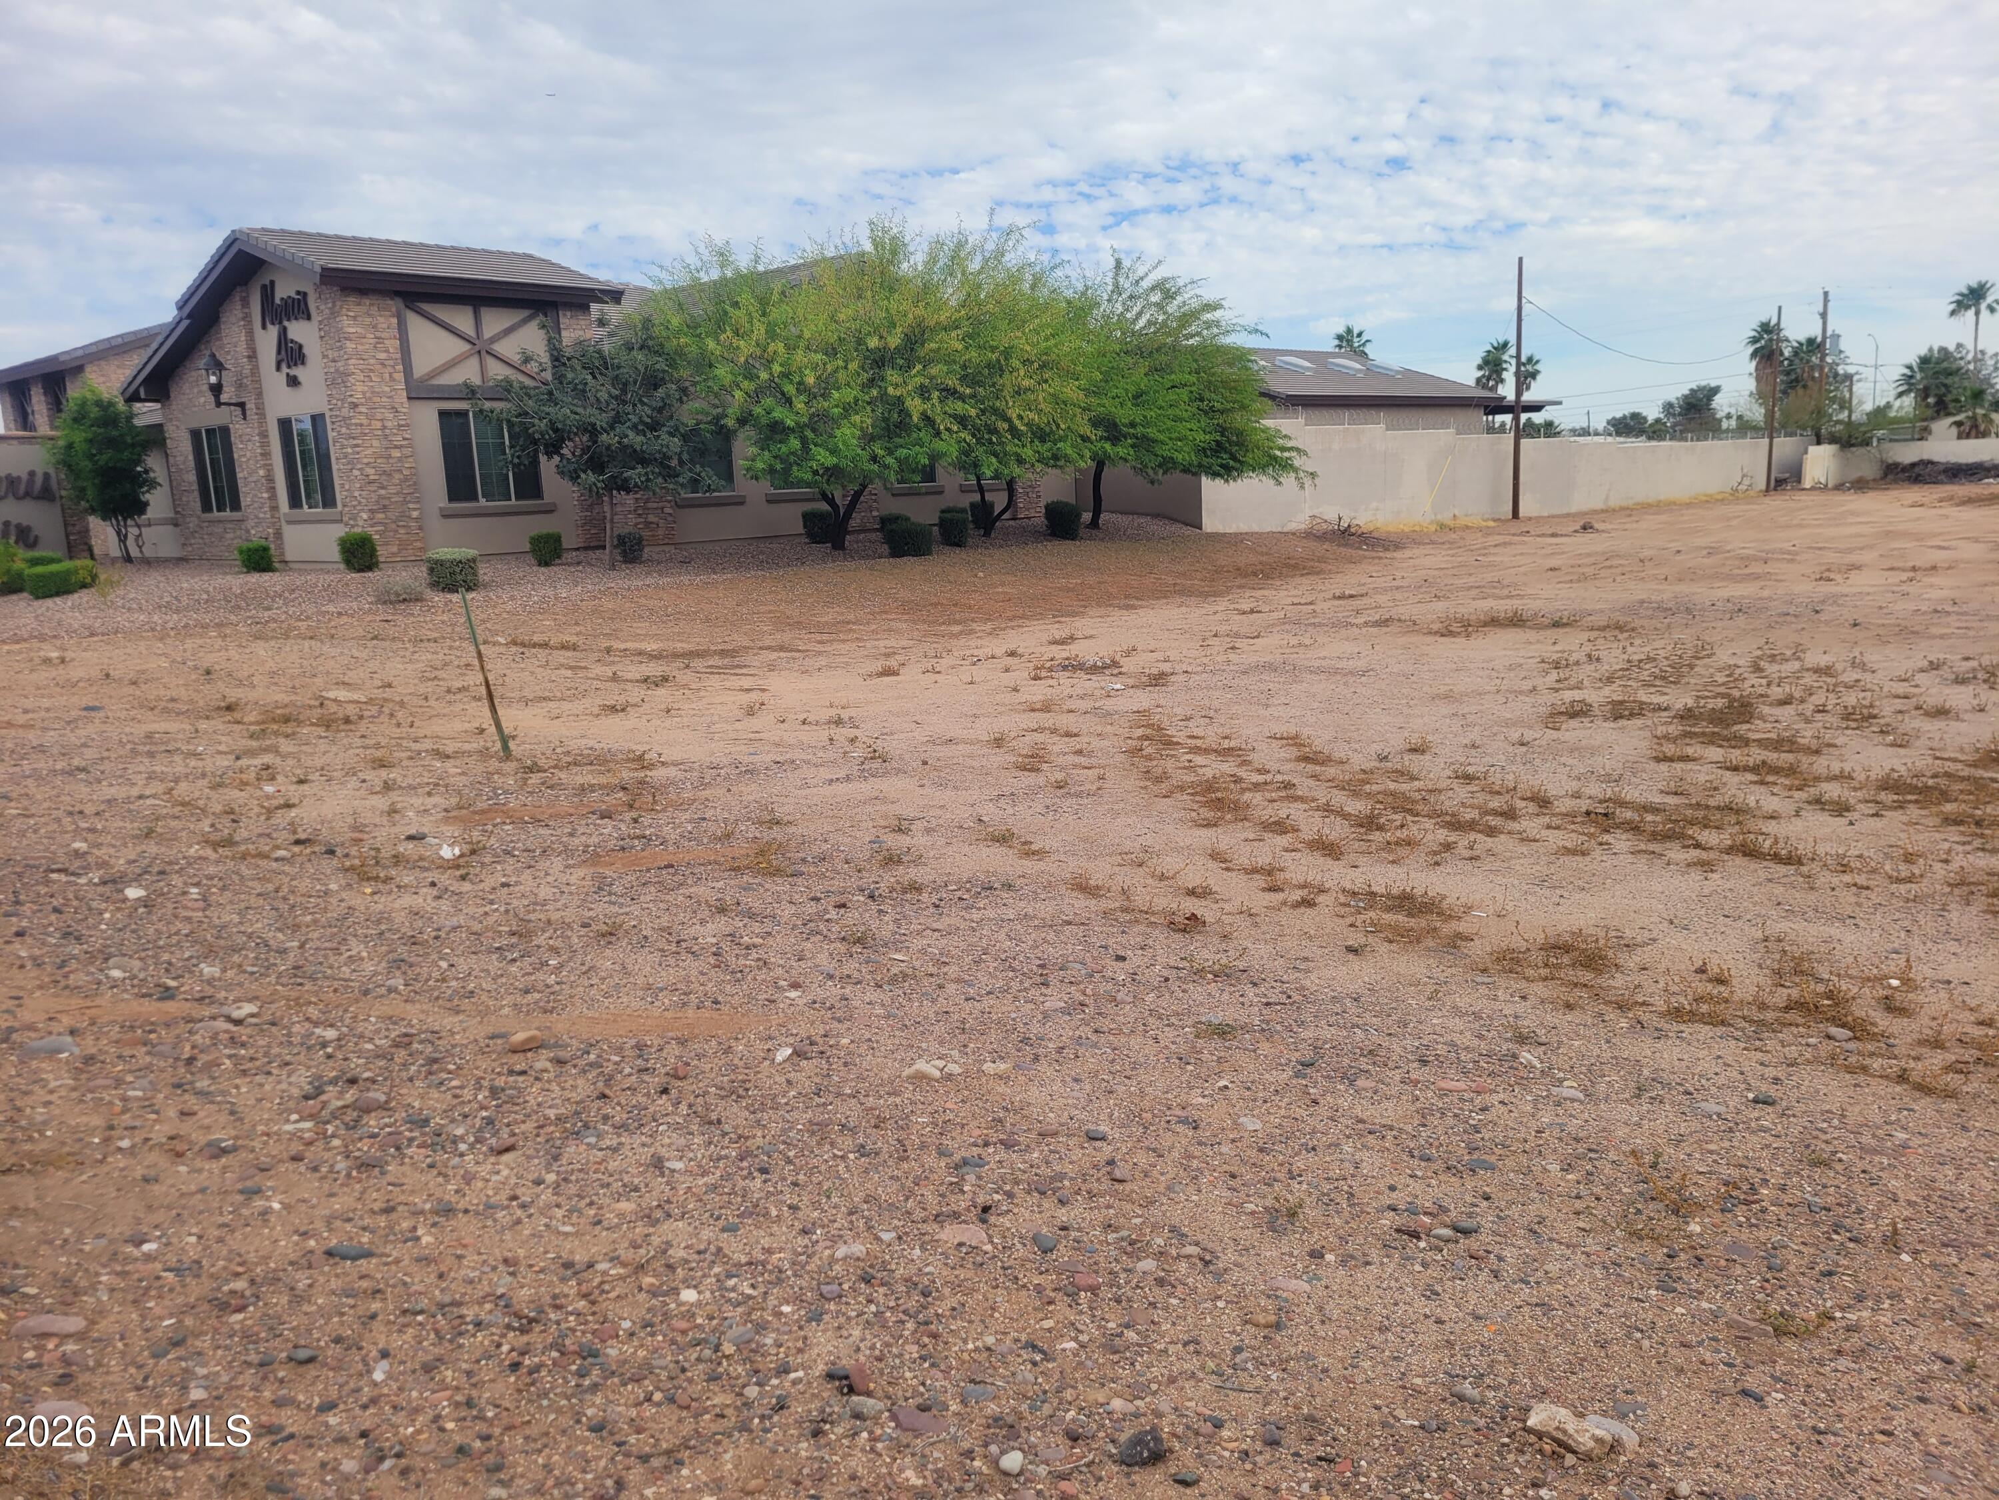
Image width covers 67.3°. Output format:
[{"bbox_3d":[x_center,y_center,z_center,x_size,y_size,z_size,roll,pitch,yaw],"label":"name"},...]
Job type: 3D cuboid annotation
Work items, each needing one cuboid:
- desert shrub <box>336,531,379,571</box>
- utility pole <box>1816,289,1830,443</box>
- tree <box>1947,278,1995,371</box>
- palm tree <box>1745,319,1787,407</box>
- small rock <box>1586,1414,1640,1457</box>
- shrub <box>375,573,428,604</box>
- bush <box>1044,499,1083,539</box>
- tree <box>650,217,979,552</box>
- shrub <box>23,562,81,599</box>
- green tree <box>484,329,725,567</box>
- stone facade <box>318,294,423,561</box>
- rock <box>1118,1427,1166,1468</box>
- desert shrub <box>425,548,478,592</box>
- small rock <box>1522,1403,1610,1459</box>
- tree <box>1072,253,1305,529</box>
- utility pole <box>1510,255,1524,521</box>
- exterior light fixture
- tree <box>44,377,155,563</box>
[{"bbox_3d":[-10.463,-3.267,24.436,0.680,0.710,0.680,7,14,41],"label":"desert shrub"},{"bbox_3d":[43.173,-19.095,78.878,0.400,9.850,0.400,3,12,28],"label":"utility pole"},{"bbox_3d":[62.160,-23.964,96.040,3.300,11.650,3.300,4,12,32],"label":"tree"},{"bbox_3d":[53.854,-24.781,105.988,2.900,11.020,2.900,3,12,26],"label":"palm tree"},{"bbox_3d":[1.008,1.121,2.468,0.050,0.028,0.098,-10,13,-37],"label":"small rock"},{"bbox_3d":[-7.827,-2.144,19.566,0.680,0.380,0.600,-7,11,-21],"label":"shrub"},{"bbox_3d":[1.403,-5.106,33.225,0.800,0.840,0.800,-2,10,0],"label":"bush"},{"bbox_3d":[-3.197,-6.404,26.498,5.800,5.630,5.600,-4,10,-6],"label":"tree"},{"bbox_3d":[-13.740,-2.505,21.759,0.650,0.460,0.760,7,14,42],"label":"shrub"},{"bbox_3d":[-6.884,-5.226,25.928,4.000,4.150,3.900,-5,11,-14],"label":"green tree"},{"bbox_3d":[-10.470,-5.413,25.154,0.800,4.500,1.000,7,14,41],"label":"stone facade"},{"bbox_3d":[0.229,1.117,2.405,0.077,0.050,0.062,-2,10,5],"label":"rock"},{"bbox_3d":[-7.547,-2.478,20.653,0.730,0.530,0.680,-6,11,-19],"label":"desert shrub"},{"bbox_3d":[0.934,1.117,2.474,0.060,0.039,0.138,-11,14,-40],"label":"small rock"},{"bbox_3d":[3.919,-7.651,32.291,5.300,5.710,5.200,-1,10,7],"label":"tree"},{"bbox_3d":[14.920,-10.352,43.141,0.270,7.390,0.270,1,11,19],"label":"utility pole"},{"bbox_3d":[-13.250,-6.202,25.572,0.460,1.130,0.690,7,14,42],"label":"exterior light fixture"},{"bbox_3d":[-18.817,-5.820,31.459,2.050,3.800,2.050,-8,12,-29],"label":"tree"}]

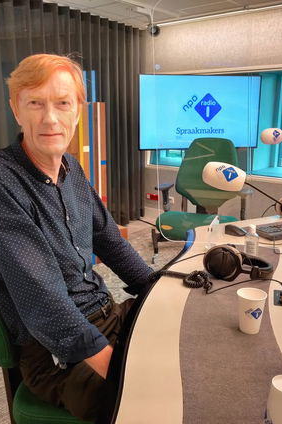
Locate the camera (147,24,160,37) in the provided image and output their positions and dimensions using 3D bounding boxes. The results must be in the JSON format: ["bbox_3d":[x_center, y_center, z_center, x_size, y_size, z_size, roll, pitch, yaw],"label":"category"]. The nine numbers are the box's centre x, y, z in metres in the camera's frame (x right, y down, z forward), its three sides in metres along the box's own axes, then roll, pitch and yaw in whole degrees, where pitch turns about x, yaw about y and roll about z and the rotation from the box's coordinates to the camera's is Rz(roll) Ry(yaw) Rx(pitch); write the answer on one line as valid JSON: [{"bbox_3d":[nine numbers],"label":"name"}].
[{"bbox_3d":[0.150,-2.185,5.300,0.140,0.140,0.150,-1,14,-3],"label":"camera"}]

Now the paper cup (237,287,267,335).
[{"bbox_3d":[0.265,0.241,1.060,0.071,0.093,0.071,0,13,0],"label":"paper cup"}]

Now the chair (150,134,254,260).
[{"bbox_3d":[0.495,-0.053,3.471,0.700,1.030,0.670,5,14,19],"label":"chair"}]

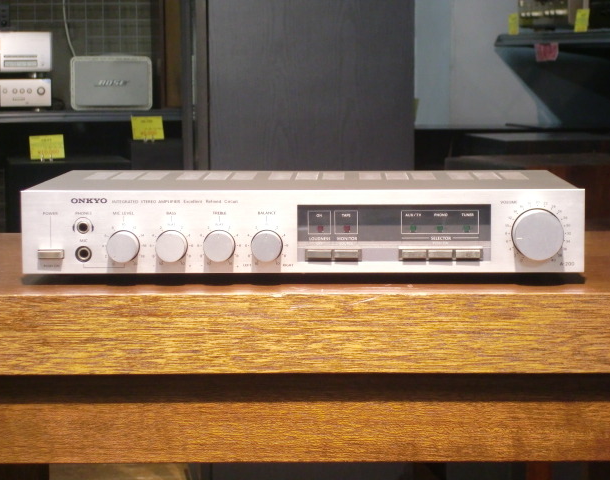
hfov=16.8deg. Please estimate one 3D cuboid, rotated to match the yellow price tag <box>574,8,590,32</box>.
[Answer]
[{"bbox_3d":[0.762,-0.604,5.700,0.004,0.064,0.091,7,3,-17],"label":"yellow price tag"}]

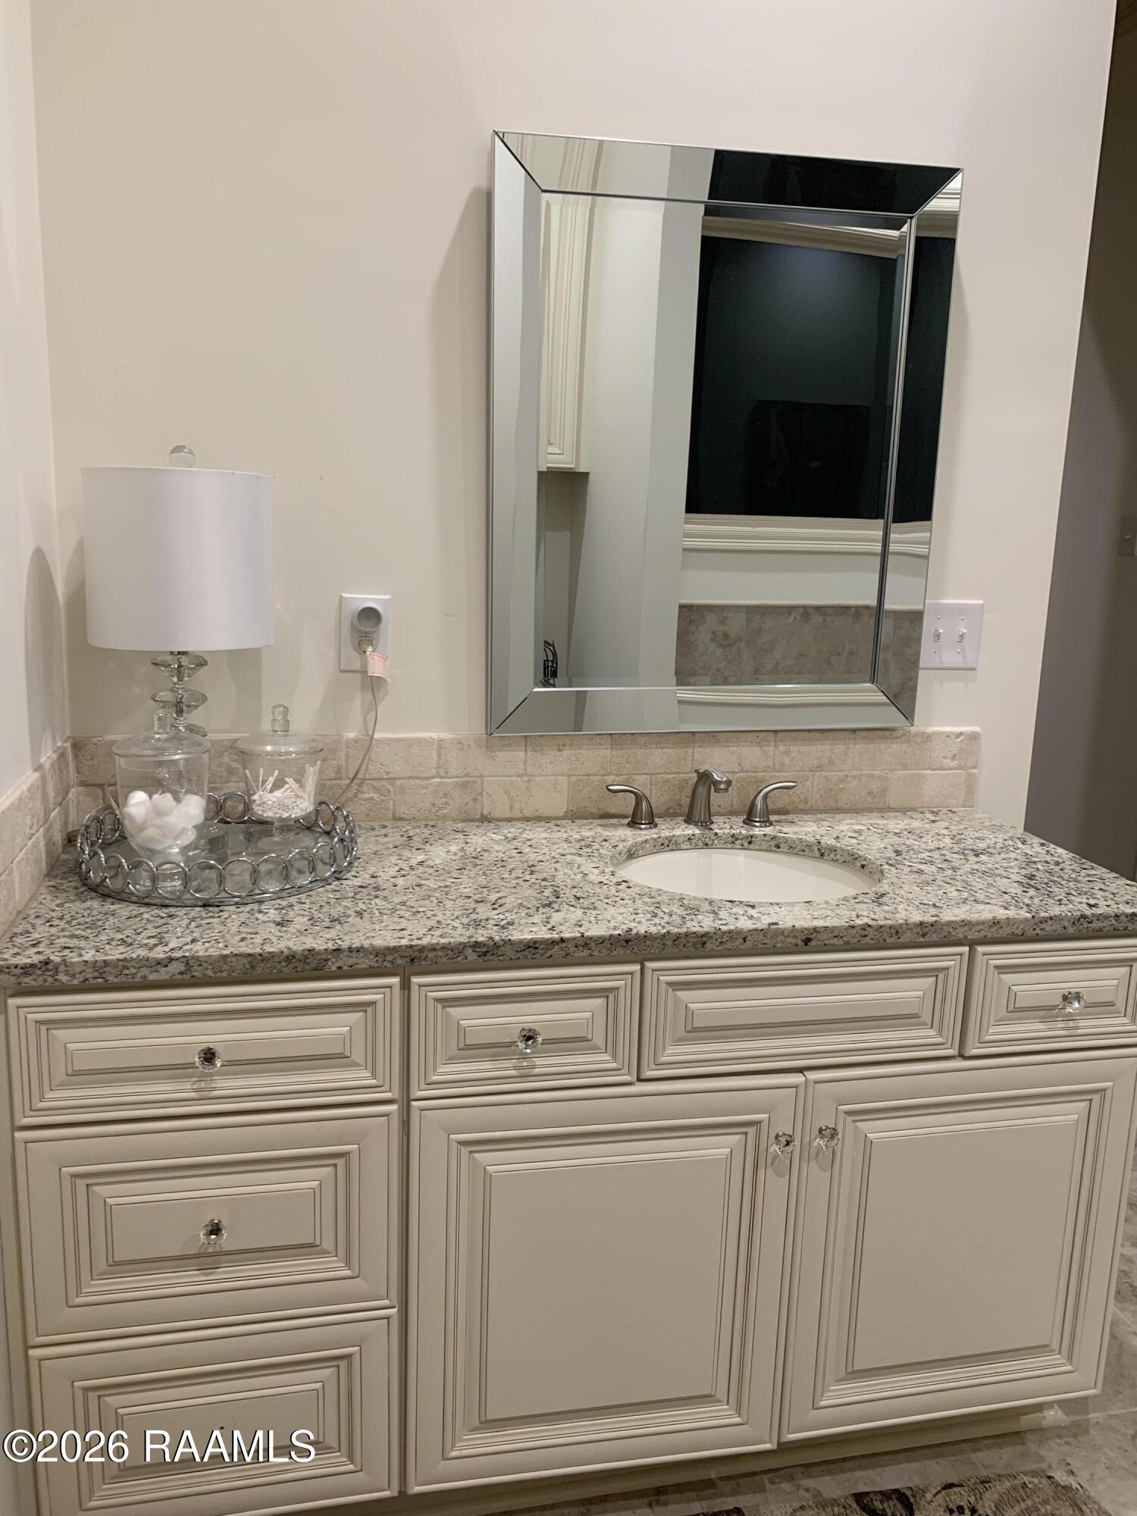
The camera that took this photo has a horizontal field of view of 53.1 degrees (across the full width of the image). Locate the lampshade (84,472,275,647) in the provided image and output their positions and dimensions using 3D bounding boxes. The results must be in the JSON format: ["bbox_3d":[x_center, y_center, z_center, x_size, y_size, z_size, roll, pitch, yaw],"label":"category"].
[{"bbox_3d":[-0.541,-0.279,1.595,0.249,0.233,0.249,-1,11,-11],"label":"lampshade"}]

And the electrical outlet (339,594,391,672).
[{"bbox_3d":[-0.331,-0.202,1.857,0.079,0.125,0.011,-1,11,-11],"label":"electrical outlet"}]

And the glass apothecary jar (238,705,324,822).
[{"bbox_3d":[-0.434,0.025,1.728,0.126,0.210,0.126,-1,11,-11],"label":"glass apothecary jar"}]

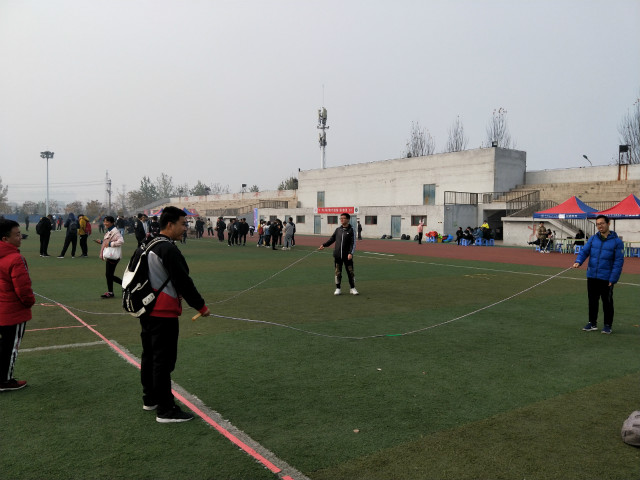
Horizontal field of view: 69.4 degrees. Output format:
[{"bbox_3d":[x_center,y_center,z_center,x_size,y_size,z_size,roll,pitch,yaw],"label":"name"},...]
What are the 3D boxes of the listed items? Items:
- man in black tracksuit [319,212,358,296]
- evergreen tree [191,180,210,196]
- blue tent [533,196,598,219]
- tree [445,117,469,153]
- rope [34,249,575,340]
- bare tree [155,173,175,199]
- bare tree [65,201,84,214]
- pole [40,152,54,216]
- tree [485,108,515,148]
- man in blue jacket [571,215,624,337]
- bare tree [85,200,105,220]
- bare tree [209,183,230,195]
[{"bbox_3d":[0.402,0.315,10.050,0.800,1.760,0.450,1,3,16],"label":"man in black tracksuit"},{"bbox_3d":[-24.016,-7.411,92.867,4.200,9.110,4.200,1,3,0],"label":"evergreen tree"},{"bbox_3d":[13.860,-0.881,25.032,3.000,3.040,3.000,-1,3,-33],"label":"blue tent"},{"bbox_3d":[14.518,-6.790,48.784,2.900,12.700,2.900,1,3,0],"label":"tree"},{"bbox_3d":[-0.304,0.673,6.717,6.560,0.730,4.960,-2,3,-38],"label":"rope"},{"bbox_3d":[-36.292,-9.659,107.801,4.500,11.980,4.500,1,3,0],"label":"bare tree"},{"bbox_3d":[-69.038,-7.919,129.943,5.400,5.820,5.400,1,3,0],"label":"bare tree"},{"bbox_3d":[-73.498,-14.159,124.563,3.500,19.530,3.300,-1,3,-21],"label":"pole"},{"bbox_3d":[18.244,-6.836,46.708,3.100,13.050,3.100,0,3,0],"label":"tree"},{"bbox_3d":[4.186,0.508,6.911,0.470,1.760,0.600,-2,3,-40],"label":"man in blue jacket"},{"bbox_3d":[-62.435,-7.895,127.937,5.500,6.080,5.500,1,3,0],"label":"bare tree"},{"bbox_3d":[-19.110,-6.712,87.886,4.200,8.270,4.200,1,3,0],"label":"bare tree"}]

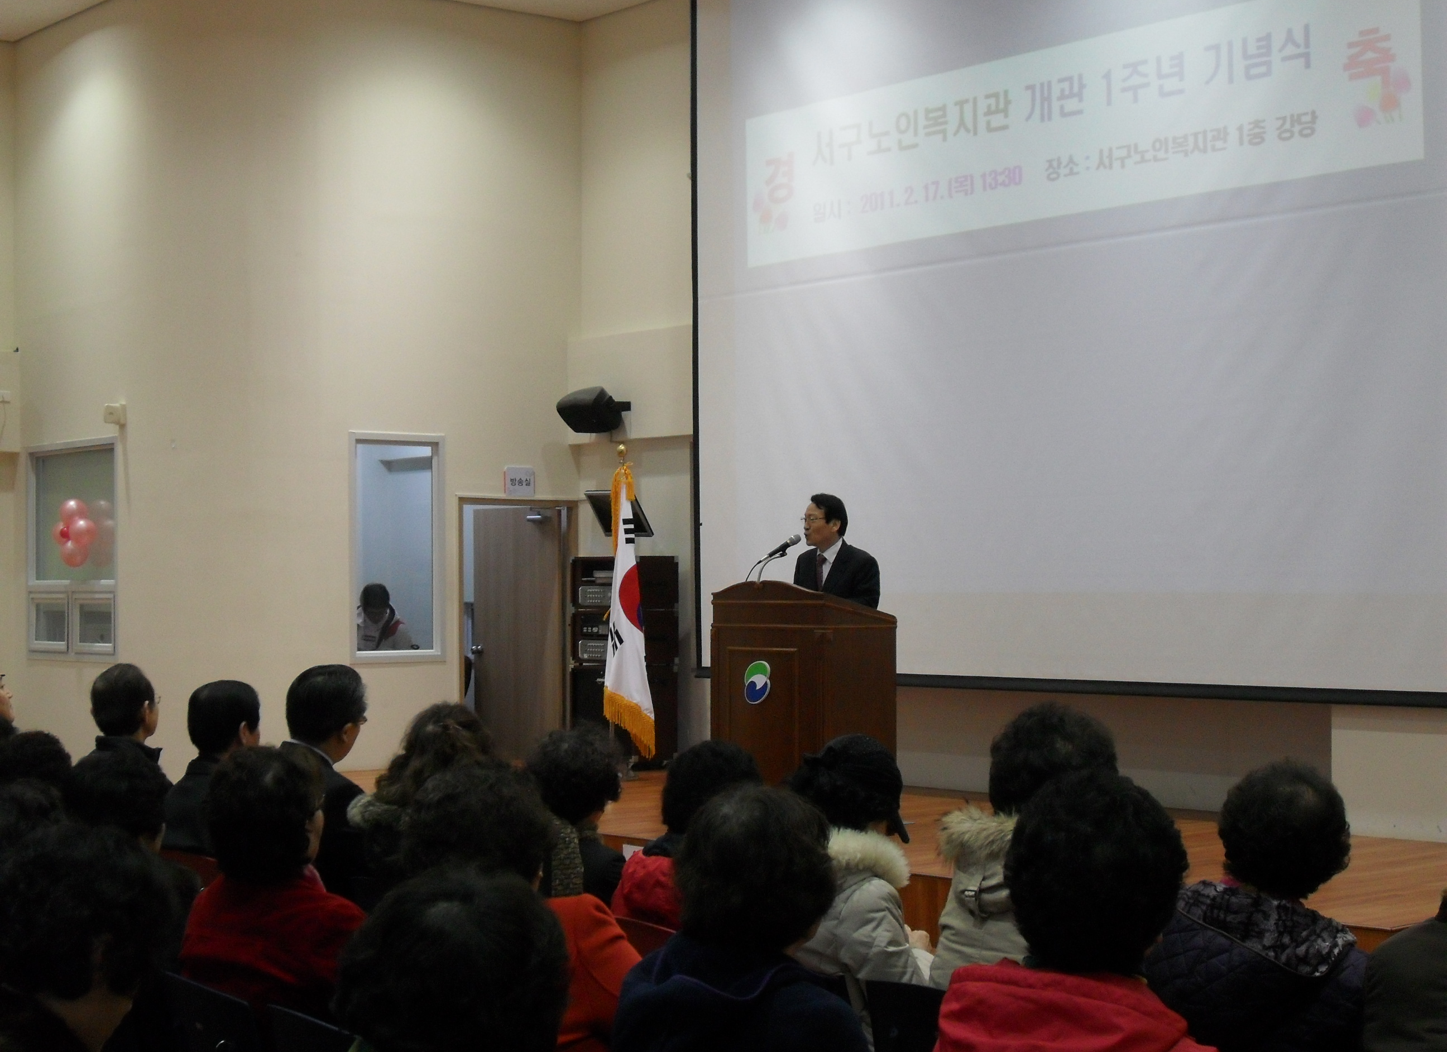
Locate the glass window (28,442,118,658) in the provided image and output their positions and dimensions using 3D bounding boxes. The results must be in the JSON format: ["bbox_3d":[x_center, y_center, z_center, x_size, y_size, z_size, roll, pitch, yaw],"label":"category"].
[{"bbox_3d":[-4.532,0.176,17.538,0.120,1.536,1.506,1,-2,-38],"label":"glass window"}]

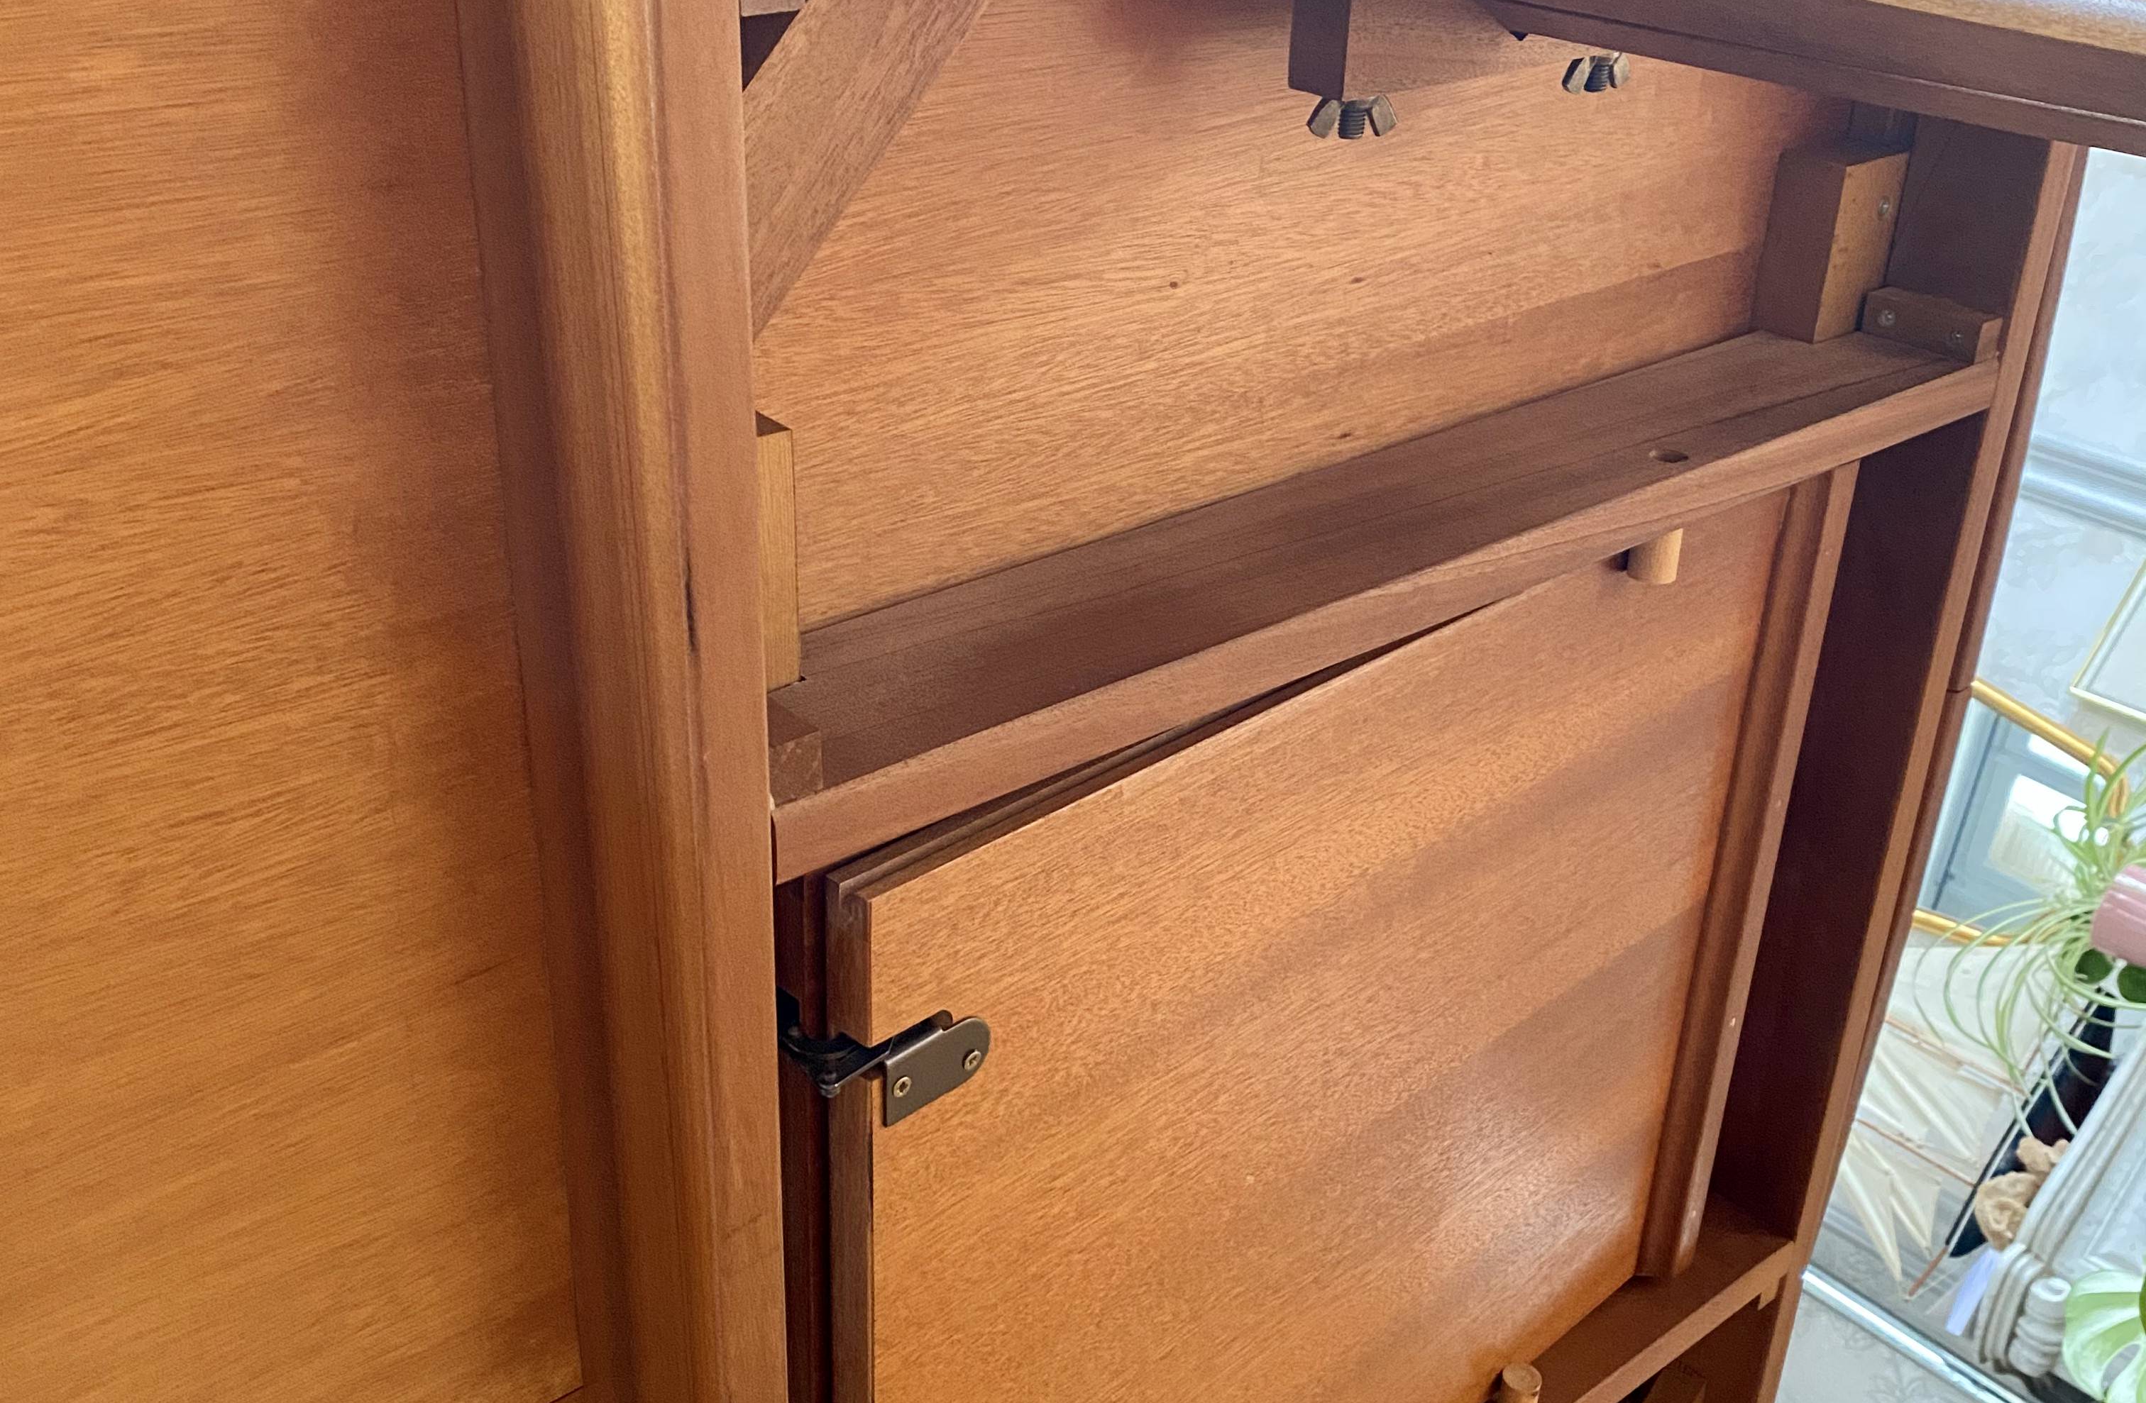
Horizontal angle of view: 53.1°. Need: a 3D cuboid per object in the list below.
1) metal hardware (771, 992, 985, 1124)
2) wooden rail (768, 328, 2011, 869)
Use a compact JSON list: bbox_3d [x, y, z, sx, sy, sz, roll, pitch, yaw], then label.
[{"bbox_3d":[-0.060,0.099,0.641,0.056,0.049,0.031,-20,-55,-36],"label":"metal hardware"},{"bbox_3d":[0.135,-0.066,0.783,0.632,0.083,0.023,-20,-55,-36],"label":"wooden rail"}]

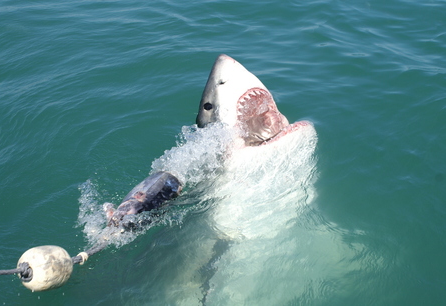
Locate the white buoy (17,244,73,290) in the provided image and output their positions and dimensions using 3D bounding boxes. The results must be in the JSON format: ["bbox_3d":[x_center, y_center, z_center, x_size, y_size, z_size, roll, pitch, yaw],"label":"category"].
[{"bbox_3d":[-0.804,0.523,3.470,0.208,0.208,0.244,27,24,37],"label":"white buoy"}]

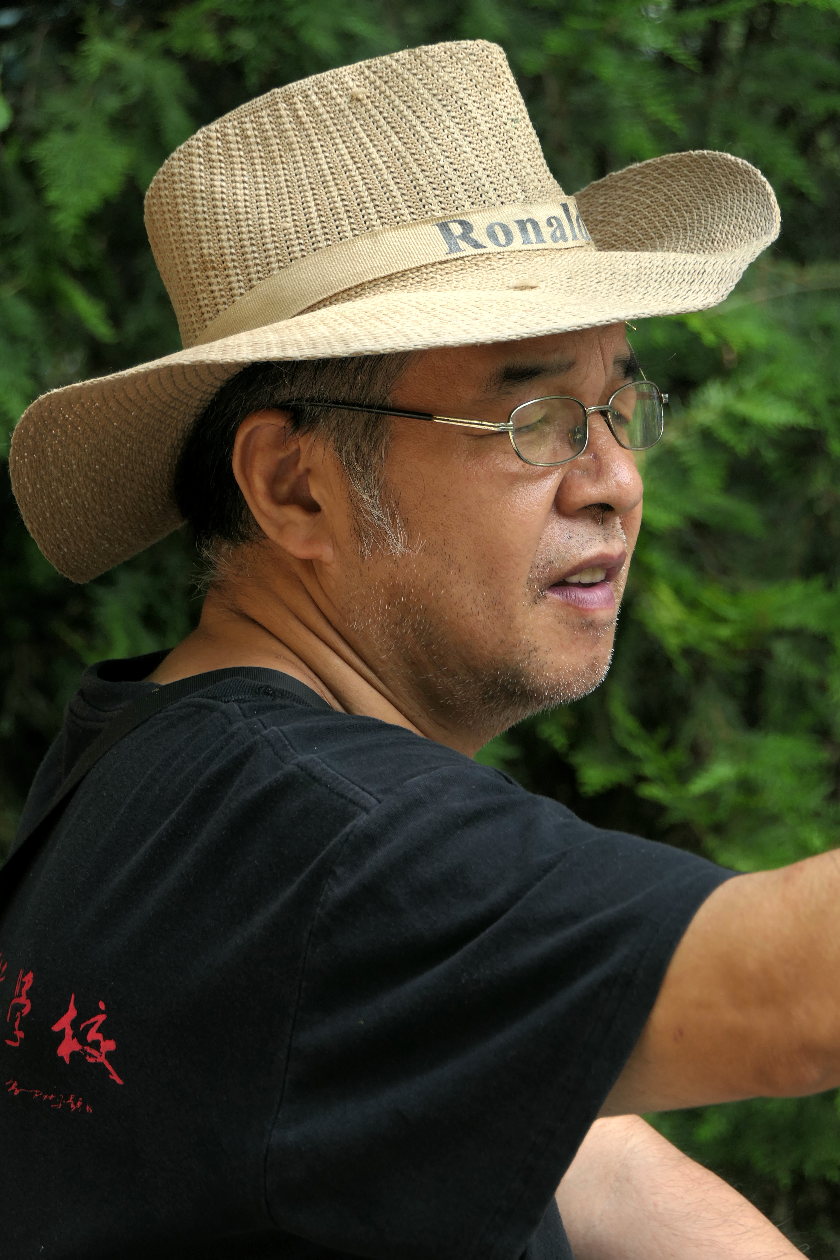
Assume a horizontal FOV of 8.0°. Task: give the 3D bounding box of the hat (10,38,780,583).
[{"bbox_3d":[-0.023,-0.151,2.570,0.350,0.185,0.325,-14,5,35],"label":"hat"}]

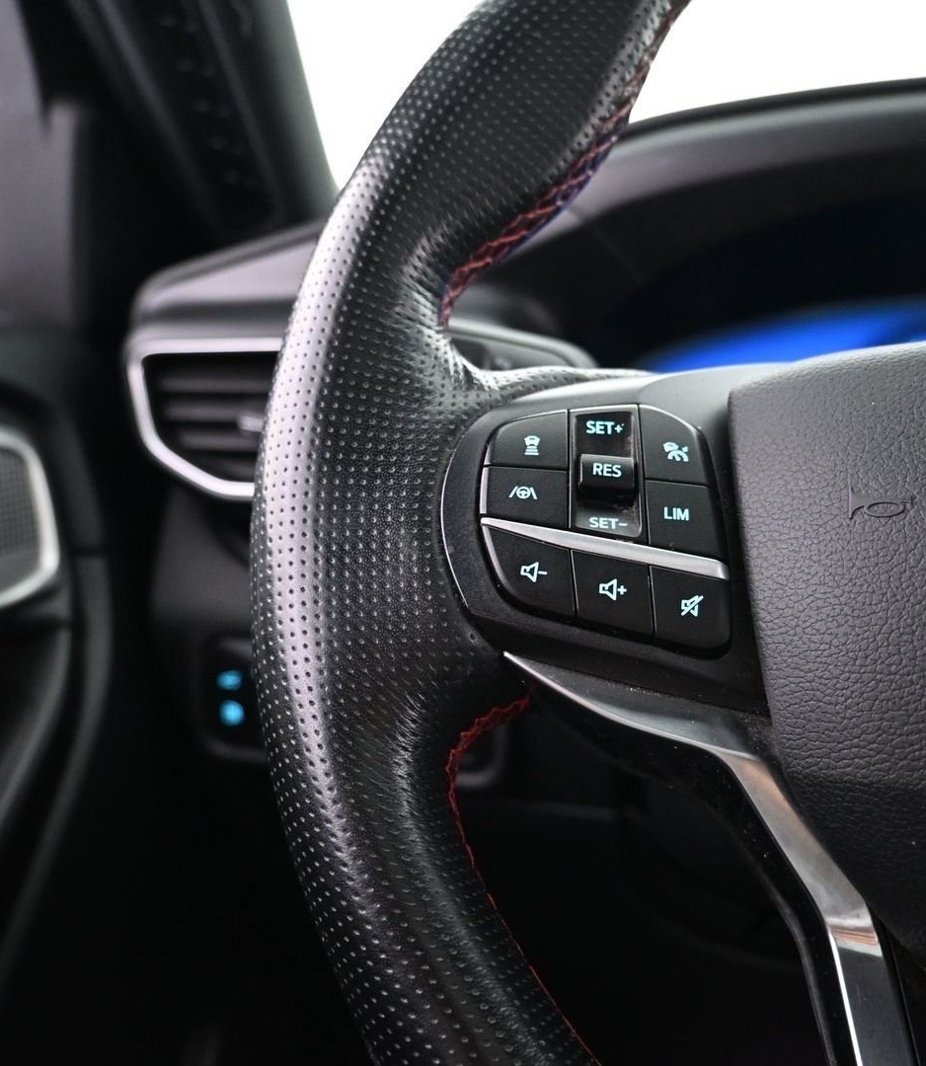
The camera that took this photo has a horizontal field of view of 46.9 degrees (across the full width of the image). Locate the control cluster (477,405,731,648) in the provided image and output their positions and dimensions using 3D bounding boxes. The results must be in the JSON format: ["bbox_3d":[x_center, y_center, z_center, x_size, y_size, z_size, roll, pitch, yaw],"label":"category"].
[{"bbox_3d":[0.028,-0.001,0.220,0.049,0.048,0.014,2,-18,-3],"label":"control cluster"}]

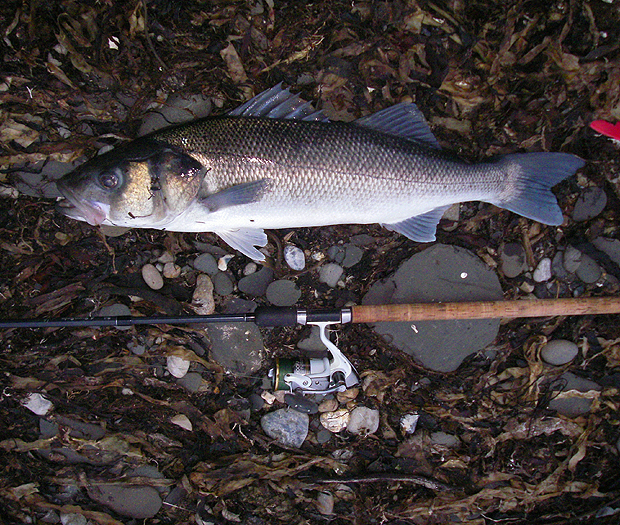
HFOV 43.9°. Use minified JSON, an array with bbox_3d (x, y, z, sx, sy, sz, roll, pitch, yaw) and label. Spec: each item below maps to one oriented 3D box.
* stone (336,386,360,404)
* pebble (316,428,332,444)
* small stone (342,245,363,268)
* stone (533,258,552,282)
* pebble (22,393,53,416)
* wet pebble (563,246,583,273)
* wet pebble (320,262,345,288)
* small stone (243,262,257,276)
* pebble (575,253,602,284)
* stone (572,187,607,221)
[{"bbox_3d":[0.050,0.170,0.995,0.028,0.014,0.021,-10,79,-2],"label":"stone"},{"bbox_3d":[0.018,0.216,0.956,0.017,0.012,0.019,-10,78,-2],"label":"pebble"},{"bbox_3d":[0.056,-0.009,1.004,0.026,0.016,0.033,20,79,4],"label":"small stone"},{"bbox_3d":[0.320,0.011,1.056,0.022,0.017,0.035,24,79,5],"label":"stone"},{"bbox_3d":[-0.361,0.188,1.015,0.040,0.016,0.026,24,79,5],"label":"pebble"},{"bbox_3d":[0.343,-0.004,1.003,0.024,0.016,0.036,-6,78,-1],"label":"wet pebble"},{"bbox_3d":[0.030,0.017,1.055,0.032,0.019,0.036,-17,79,-3],"label":"wet pebble"},{"bbox_3d":[-0.082,0.010,1.053,0.021,0.011,0.014,-44,81,-8],"label":"small stone"},{"bbox_3d":[0.382,0.009,1.053,0.034,0.019,0.040,-25,79,-5],"label":"pebble"},{"bbox_3d":[0.381,-0.078,1.046,0.033,0.015,0.059,42,82,8],"label":"stone"}]

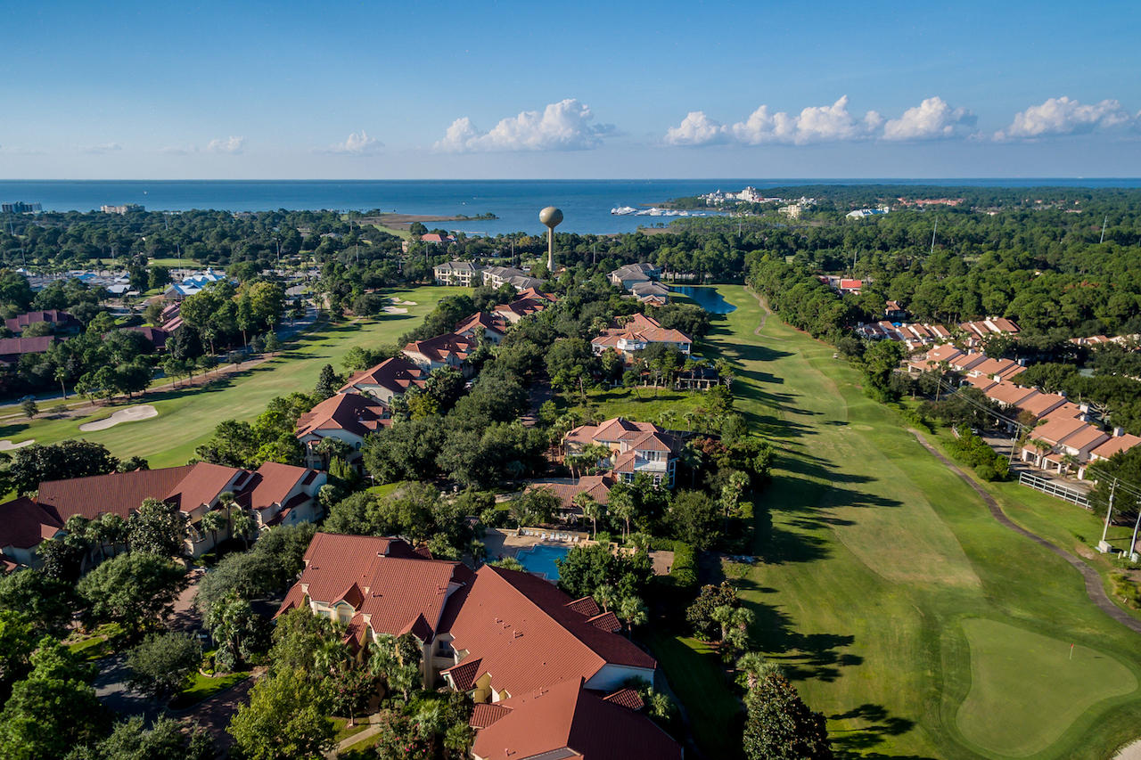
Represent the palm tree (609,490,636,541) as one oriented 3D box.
[{"bbox_3d":[8.300,21.050,98.500,4.100,8.200,4.100,0,18,0],"label":"palm tree"}]

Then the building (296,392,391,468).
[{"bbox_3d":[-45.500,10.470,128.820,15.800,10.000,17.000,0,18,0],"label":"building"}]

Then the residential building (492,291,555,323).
[{"bbox_3d":[-17.430,-23.900,234.390,16.500,10.400,20.000,8,19,23],"label":"residential building"}]

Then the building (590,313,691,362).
[{"bbox_3d":[21.280,-13.610,202.000,30.000,10.500,30.000,1,18,4],"label":"building"}]

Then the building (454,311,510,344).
[{"bbox_3d":[-29.000,-15.550,210.690,17.000,10.000,20.000,0,18,0],"label":"building"}]

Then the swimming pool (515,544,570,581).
[{"bbox_3d":[-3.170,27.340,93.410,10.300,1.300,9.300,1,18,4],"label":"swimming pool"}]

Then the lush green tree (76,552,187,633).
[{"bbox_3d":[-54.900,26.920,79.380,11.300,8.600,10.800,0,18,0],"label":"lush green tree"}]

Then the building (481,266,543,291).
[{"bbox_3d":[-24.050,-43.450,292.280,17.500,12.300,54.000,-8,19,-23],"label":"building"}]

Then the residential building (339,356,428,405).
[{"bbox_3d":[-44.200,1.630,154.880,16.000,10.400,19.000,1,18,4],"label":"residential building"}]

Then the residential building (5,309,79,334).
[{"bbox_3d":[-184.020,-19.430,224.210,20.000,8.500,15.000,-6,19,-19],"label":"residential building"}]

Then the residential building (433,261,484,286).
[{"bbox_3d":[-57.200,-56.190,335.230,24.000,12.000,14.500,8,19,22],"label":"residential building"}]

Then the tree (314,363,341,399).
[{"bbox_3d":[-60.400,1.330,156.240,6.200,10.800,6.200,0,18,0],"label":"tree"}]

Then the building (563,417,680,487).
[{"bbox_3d":[9.320,13.020,120.010,21.500,9.900,17.500,1,18,4],"label":"building"}]

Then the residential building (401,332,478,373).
[{"bbox_3d":[-37.310,-6.590,180.500,15.500,10.400,18.500,9,20,27],"label":"residential building"}]

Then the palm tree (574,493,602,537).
[{"bbox_3d":[3.030,21.590,97.550,3.300,7.300,3.300,0,18,0],"label":"palm tree"}]

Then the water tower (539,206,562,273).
[{"bbox_3d":[-12.100,-83.570,378.470,14.200,38.000,14.200,0,18,0],"label":"water tower"}]

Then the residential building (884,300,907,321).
[{"bbox_3d":[129.130,-27.210,251.480,8.500,7.500,8.500,0,18,0],"label":"residential building"}]

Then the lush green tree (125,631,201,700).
[{"bbox_3d":[-44.200,31.160,68.670,7.000,7.000,7.000,0,18,0],"label":"lush green tree"}]

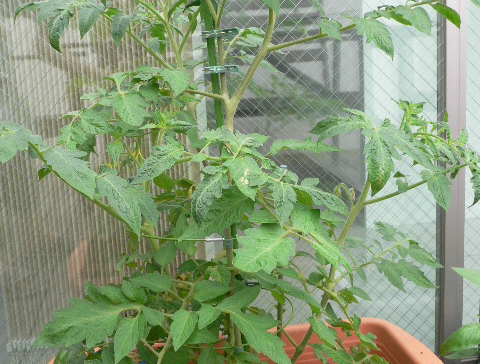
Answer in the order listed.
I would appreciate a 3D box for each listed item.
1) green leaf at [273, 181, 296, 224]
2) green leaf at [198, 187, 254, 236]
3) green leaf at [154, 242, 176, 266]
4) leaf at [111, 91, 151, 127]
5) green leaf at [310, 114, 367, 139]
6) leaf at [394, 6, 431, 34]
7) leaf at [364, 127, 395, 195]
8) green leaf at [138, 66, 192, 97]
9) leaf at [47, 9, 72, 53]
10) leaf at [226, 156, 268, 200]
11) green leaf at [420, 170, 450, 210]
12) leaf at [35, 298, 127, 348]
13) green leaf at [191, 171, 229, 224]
[{"bbox_3d":[0.063,0.029,0.910,0.035,0.063,0.014,0,-19,5],"label":"green leaf"},{"bbox_3d":[-0.023,0.043,0.912,0.107,0.046,0.024,-35,-20,-8],"label":"green leaf"},{"bbox_3d":[-0.110,0.107,0.955,0.025,0.041,0.014,19,-29,7],"label":"green leaf"},{"bbox_3d":[-0.161,-0.108,0.950,0.046,0.069,0.014,-19,-27,-16],"label":"leaf"},{"bbox_3d":[0.148,-0.083,0.970,0.087,0.018,0.036,-7,55,-10],"label":"green leaf"},{"bbox_3d":[0.253,-0.235,0.928,0.057,0.034,0.018,40,-12,11],"label":"leaf"},{"bbox_3d":[0.200,-0.031,0.928,0.043,0.101,0.032,3,-15,13],"label":"leaf"},{"bbox_3d":[-0.109,-0.144,0.925,0.072,0.036,0.040,-3,10,0],"label":"green leaf"},{"bbox_3d":[-0.264,-0.221,0.945,0.030,0.064,0.020,8,-9,15],"label":"leaf"},{"bbox_3d":[0.011,-0.005,0.910,0.046,0.068,0.015,-20,-22,-9],"label":"leaf"},{"bbox_3d":[0.298,0.013,0.965,0.037,0.068,0.018,-17,-23,8],"label":"green leaf"},{"bbox_3d":[-0.218,0.194,0.884,0.123,0.028,0.076,-19,48,-12],"label":"leaf"},{"bbox_3d":[-0.042,0.021,0.897,0.042,0.077,0.022,21,-12,16],"label":"green leaf"}]

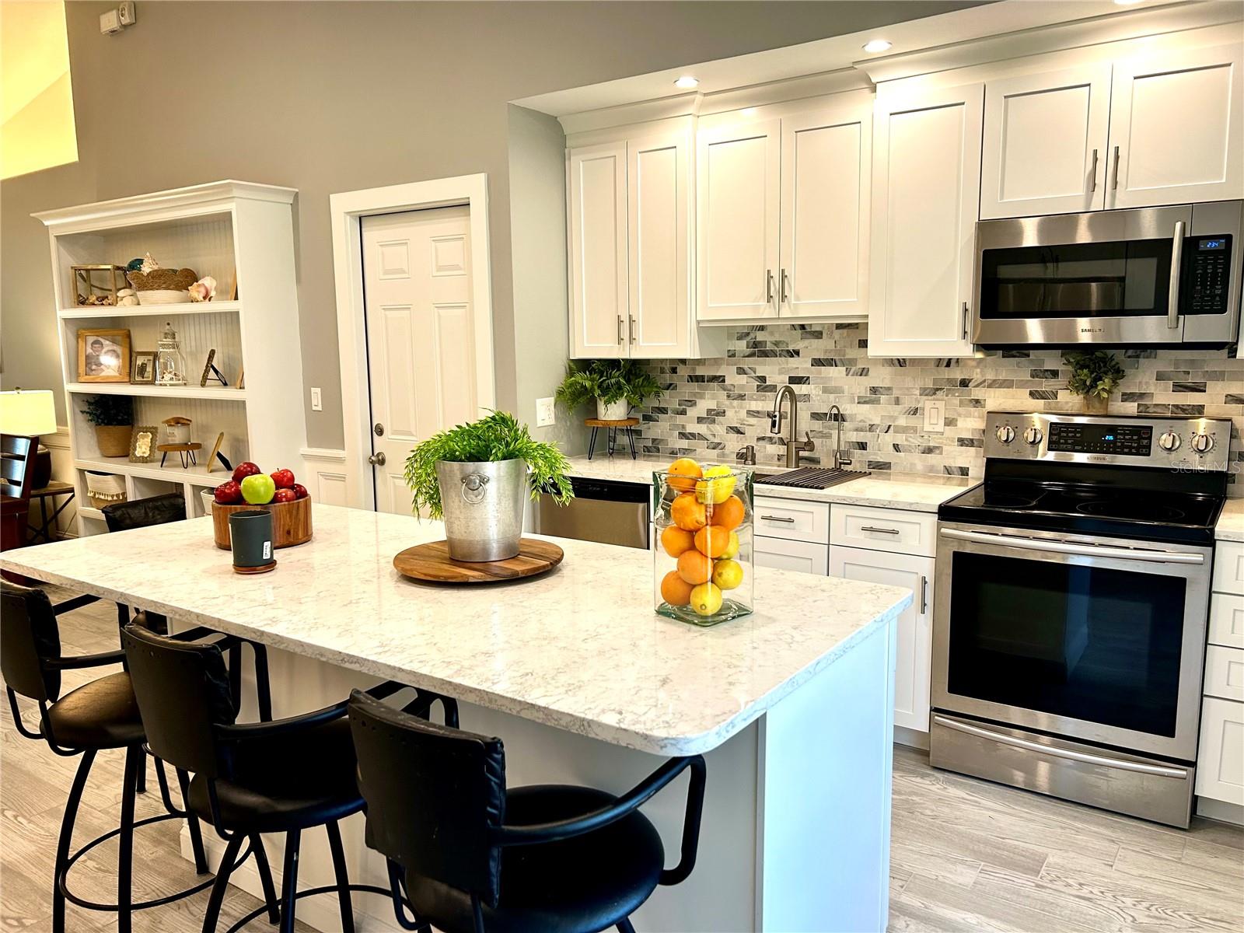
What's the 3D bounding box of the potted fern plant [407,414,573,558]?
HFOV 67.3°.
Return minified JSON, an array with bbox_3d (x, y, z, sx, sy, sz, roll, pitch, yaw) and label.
[{"bbox_3d":[-0.325,0.042,2.307,0.400,0.353,0.310,-2,8,-8],"label":"potted fern plant"}]

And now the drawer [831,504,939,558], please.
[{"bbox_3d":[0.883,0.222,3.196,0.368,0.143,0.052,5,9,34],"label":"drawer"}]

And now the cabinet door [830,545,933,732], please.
[{"bbox_3d":[0.888,0.600,3.248,0.368,0.612,0.052,5,9,34],"label":"cabinet door"}]

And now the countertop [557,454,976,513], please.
[{"bbox_3d":[0.492,0.051,3.800,1.745,0.037,0.620,5,9,34],"label":"countertop"}]

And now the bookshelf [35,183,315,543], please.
[{"bbox_3d":[-2.439,-0.286,5.045,1.892,2.193,0.360,5,9,34],"label":"bookshelf"}]

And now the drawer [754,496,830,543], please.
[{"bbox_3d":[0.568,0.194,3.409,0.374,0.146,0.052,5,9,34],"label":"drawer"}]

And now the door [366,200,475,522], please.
[{"bbox_3d":[-0.887,-0.136,4.327,0.770,2.032,0.045,5,9,34],"label":"door"}]

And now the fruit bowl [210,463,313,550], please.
[{"bbox_3d":[-1.009,0.102,2.626,0.260,0.215,0.260,-2,8,-8],"label":"fruit bowl"}]

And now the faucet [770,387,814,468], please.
[{"bbox_3d":[0.691,-0.151,3.823,0.130,0.352,0.230,5,9,34],"label":"faucet"}]

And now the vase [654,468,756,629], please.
[{"bbox_3d":[0.166,0.153,1.880,0.141,0.287,0.141,-8,10,-42],"label":"vase"}]

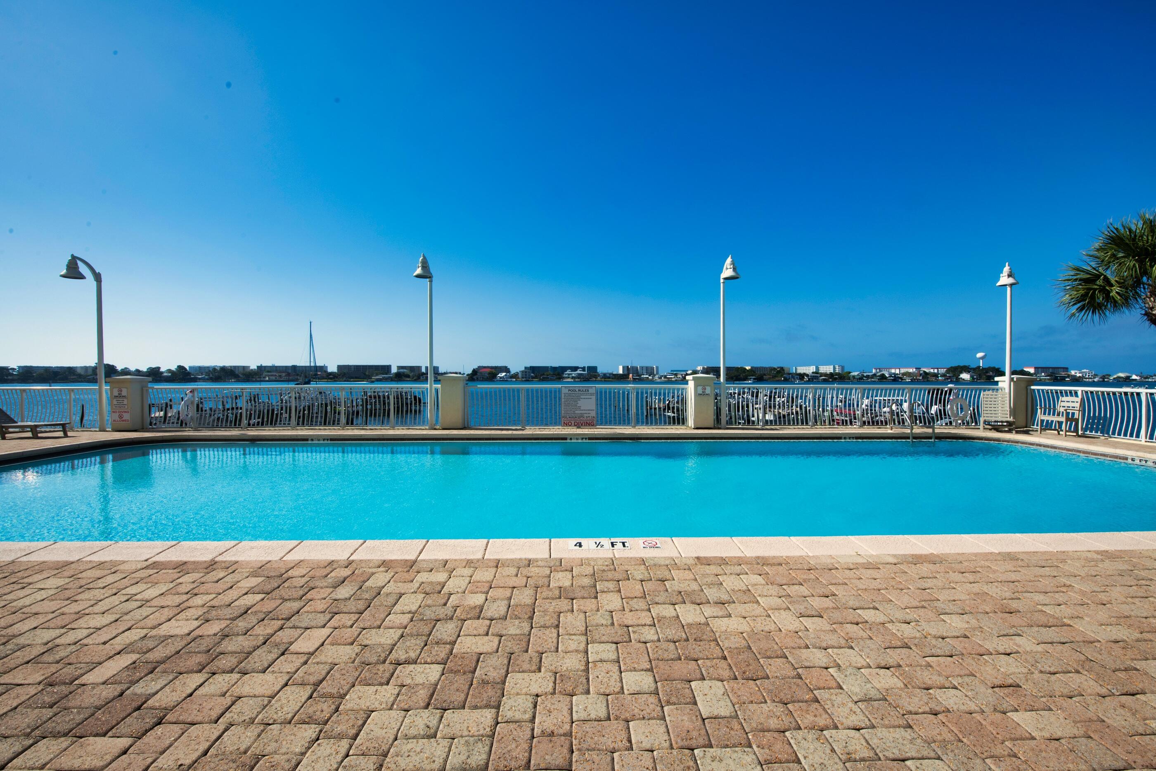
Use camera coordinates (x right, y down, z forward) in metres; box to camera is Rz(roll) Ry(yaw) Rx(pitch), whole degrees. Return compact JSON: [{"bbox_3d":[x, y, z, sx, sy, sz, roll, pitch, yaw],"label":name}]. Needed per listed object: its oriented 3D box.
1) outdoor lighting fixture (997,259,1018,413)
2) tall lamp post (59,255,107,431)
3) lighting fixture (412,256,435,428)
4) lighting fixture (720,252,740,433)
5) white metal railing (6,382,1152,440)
[{"bbox_3d":[10.783,-0.972,11.221,0.430,4.200,0.850,1,1,41],"label":"outdoor lighting fixture"},{"bbox_3d":[-11.765,-0.975,10.733,0.430,4.200,0.850,0,1,0],"label":"tall lamp post"},{"bbox_3d":[-3.645,-1.016,10.782,0.430,4.200,0.850,0,1,0],"label":"lighting fixture"},{"bbox_3d":[3.674,-1.018,10.932,0.430,4.200,0.850,0,1,-1],"label":"lighting fixture"},{"bbox_3d":[-1.400,0.564,10.059,25.800,1.070,2.600,0,1,0],"label":"white metal railing"}]

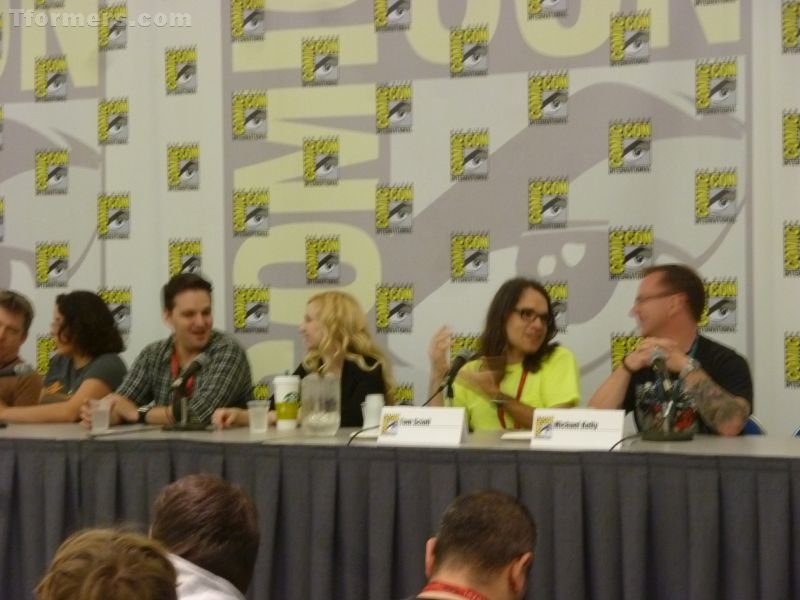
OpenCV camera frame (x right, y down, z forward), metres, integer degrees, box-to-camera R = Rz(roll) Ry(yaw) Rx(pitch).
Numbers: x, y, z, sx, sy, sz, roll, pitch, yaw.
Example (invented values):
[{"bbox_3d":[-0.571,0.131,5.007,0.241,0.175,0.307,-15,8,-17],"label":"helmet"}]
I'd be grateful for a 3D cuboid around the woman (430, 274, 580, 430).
[{"bbox_3d":[0.358,0.552,6.600,0.560,1.245,0.720,0,0,7],"label":"woman"}]

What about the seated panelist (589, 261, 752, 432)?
[{"bbox_3d":[0.874,0.527,6.380,0.540,1.280,0.720,-1,0,29],"label":"seated panelist"}]

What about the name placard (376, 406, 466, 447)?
[{"bbox_3d":[0.072,0.377,5.970,0.275,0.112,0.075,-1,0,26],"label":"name placard"}]

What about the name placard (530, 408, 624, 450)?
[{"bbox_3d":[0.517,0.373,5.732,0.275,0.112,0.075,0,0,18],"label":"name placard"}]

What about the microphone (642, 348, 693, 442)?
[{"bbox_3d":[0.824,0.287,6.120,0.160,0.285,0.190,0,0,-13],"label":"microphone"}]

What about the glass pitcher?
[{"bbox_3d":[-0.257,0.337,6.430,0.128,0.200,0.170,0,0,6],"label":"glass pitcher"}]

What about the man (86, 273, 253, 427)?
[{"bbox_3d":[-0.797,0.545,7.130,0.600,1.280,0.750,0,0,12],"label":"man"}]

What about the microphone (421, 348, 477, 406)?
[{"bbox_3d":[0.170,0.292,6.330,0.190,0.280,0.150,0,0,-32],"label":"microphone"}]

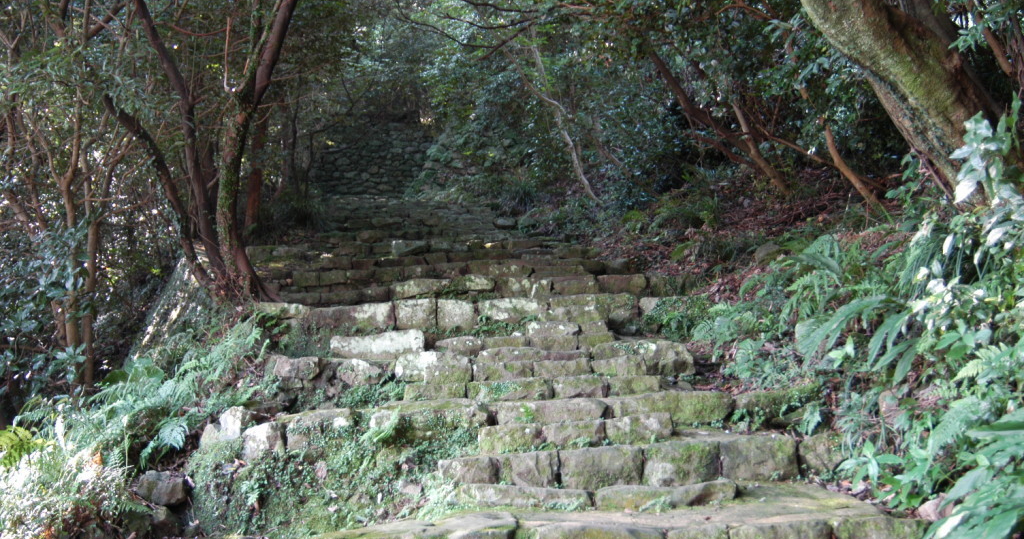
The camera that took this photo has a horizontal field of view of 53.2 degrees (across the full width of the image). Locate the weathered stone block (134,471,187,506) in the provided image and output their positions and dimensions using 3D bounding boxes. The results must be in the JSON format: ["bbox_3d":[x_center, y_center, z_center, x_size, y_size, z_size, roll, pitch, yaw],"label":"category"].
[{"bbox_3d":[-2.161,1.345,6.300,0.310,0.180,0.240,0,-2,-6],"label":"weathered stone block"}]

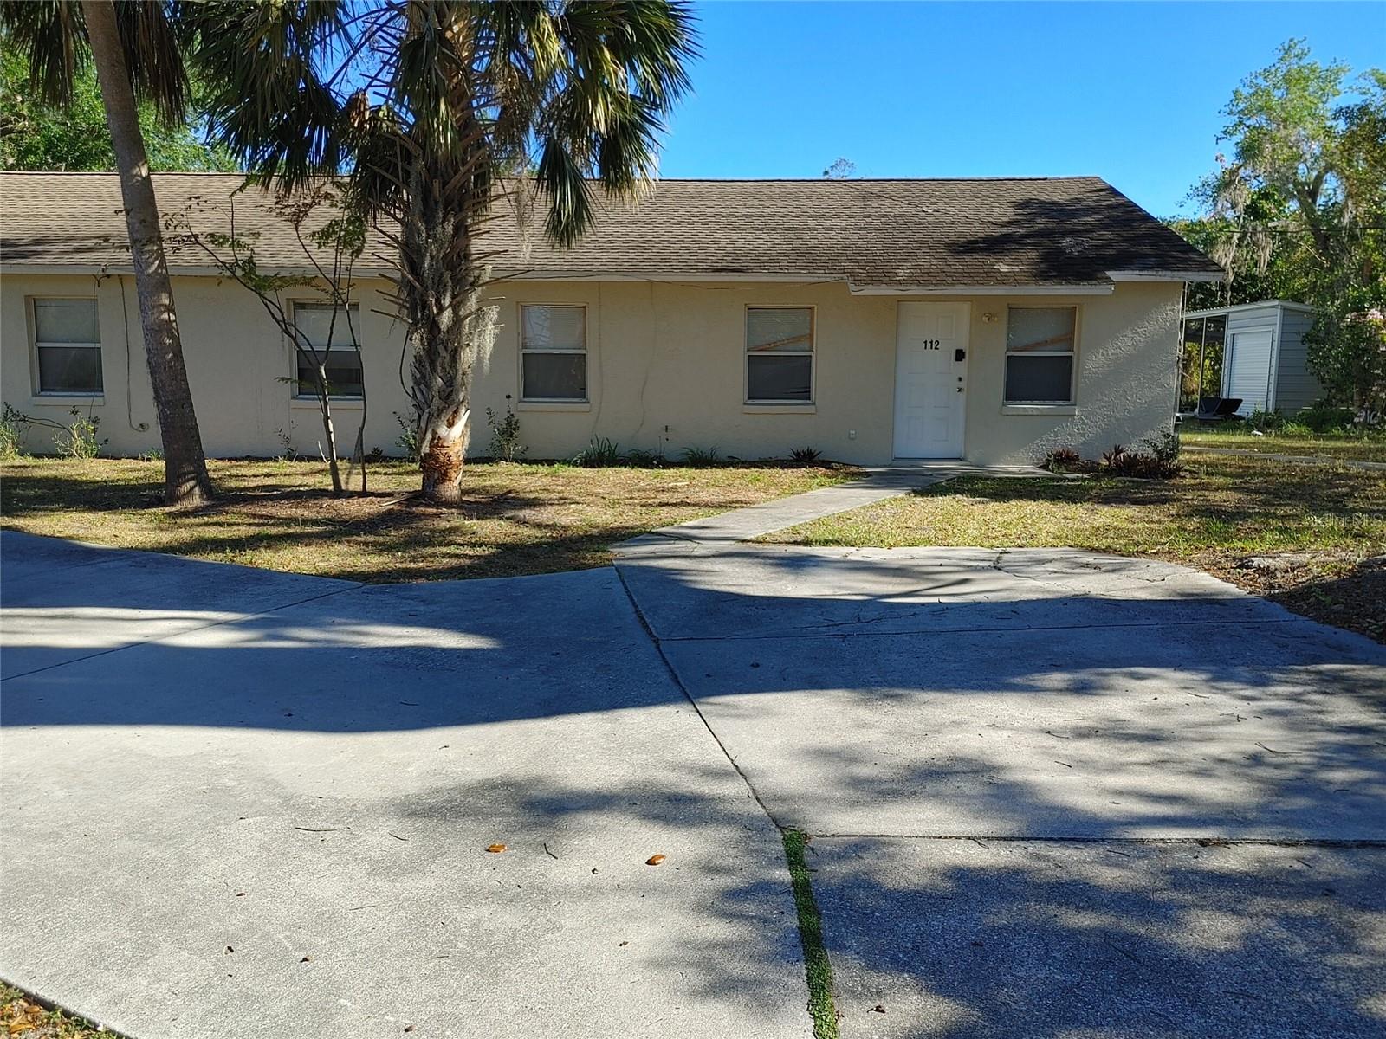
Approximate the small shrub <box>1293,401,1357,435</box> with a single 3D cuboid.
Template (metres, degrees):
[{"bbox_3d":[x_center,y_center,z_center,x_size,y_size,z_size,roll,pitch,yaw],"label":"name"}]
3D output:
[{"bbox_3d":[12.878,-2.083,21.200,1.257,0.660,1.068,0,8,0],"label":"small shrub"}]

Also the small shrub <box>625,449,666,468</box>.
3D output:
[{"bbox_3d":[-0.609,-0.788,13.300,0.540,0.236,0.432,0,8,0],"label":"small shrub"}]

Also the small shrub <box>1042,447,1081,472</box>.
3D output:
[{"bbox_3d":[4.689,-0.769,13.200,0.494,0.315,0.470,0,8,0],"label":"small shrub"}]

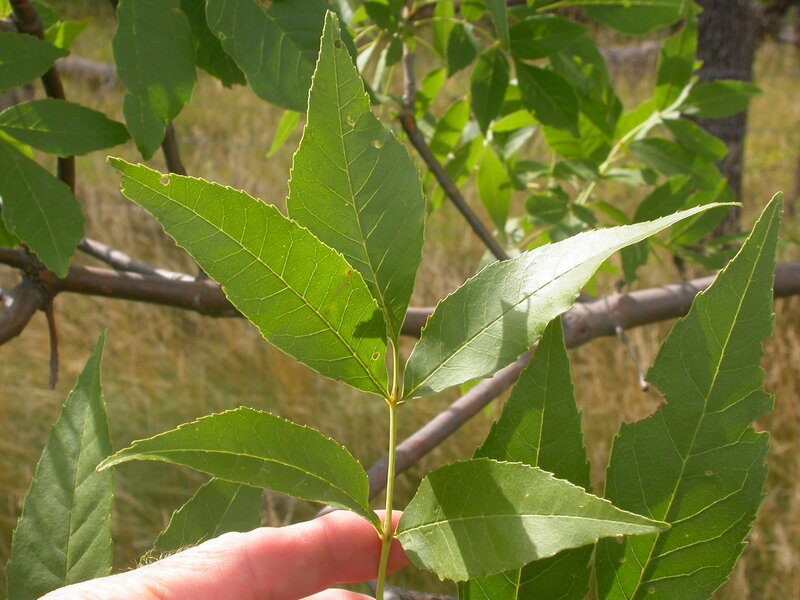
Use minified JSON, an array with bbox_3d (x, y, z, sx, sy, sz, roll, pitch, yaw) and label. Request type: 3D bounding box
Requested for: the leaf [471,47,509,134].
[{"bbox_3d":[0.053,-0.123,1.060,0.021,0.053,0.014,8,6,0],"label":"leaf"}]

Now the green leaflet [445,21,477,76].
[{"bbox_3d":[0.037,-0.147,1.060,0.018,0.032,0.011,12,6,6],"label":"green leaflet"}]

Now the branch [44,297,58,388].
[{"bbox_3d":[-0.149,0.019,0.770,0.005,0.038,0.006,-3,7,0],"label":"branch"}]

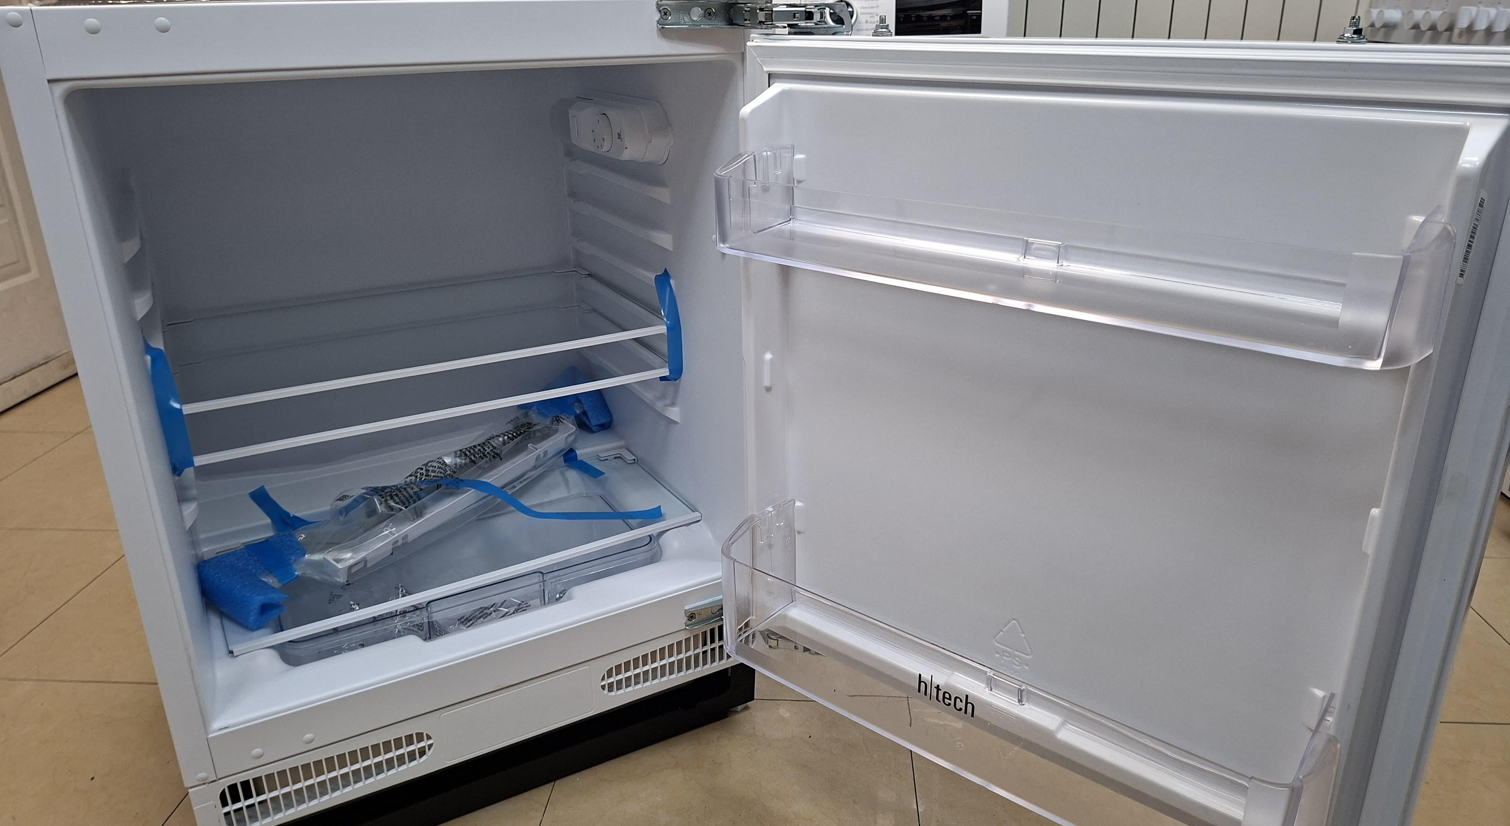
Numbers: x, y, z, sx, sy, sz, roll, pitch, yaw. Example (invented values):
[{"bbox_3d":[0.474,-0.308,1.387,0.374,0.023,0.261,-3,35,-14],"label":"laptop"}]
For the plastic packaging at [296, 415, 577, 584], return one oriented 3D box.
[{"bbox_3d":[-0.378,0.078,1.212,0.075,0.042,0.386,12,29,31],"label":"plastic packaging"}]

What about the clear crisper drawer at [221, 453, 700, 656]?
[{"bbox_3d":[-0.340,0.184,1.181,0.500,0.100,0.240,-12,23,-28],"label":"clear crisper drawer"}]

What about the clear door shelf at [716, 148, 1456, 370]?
[{"bbox_3d":[0.181,-0.125,0.685,0.494,0.078,0.106,16,27,37],"label":"clear door shelf"}]

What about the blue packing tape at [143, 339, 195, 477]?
[{"bbox_3d":[-0.513,-0.005,0.884,0.018,0.126,0.022,-12,23,-28],"label":"blue packing tape"}]

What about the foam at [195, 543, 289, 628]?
[{"bbox_3d":[-0.513,0.178,1.016,0.120,0.037,0.042,17,27,40],"label":"foam"}]

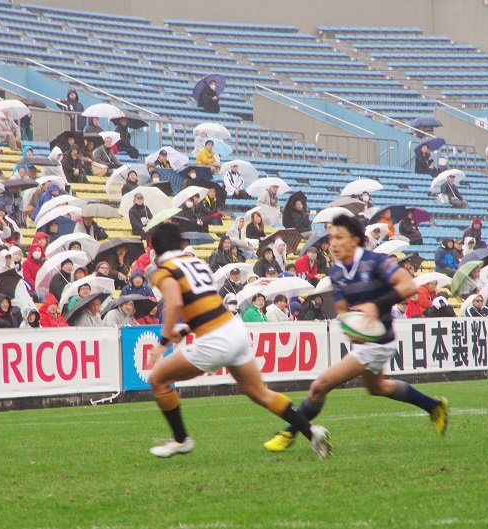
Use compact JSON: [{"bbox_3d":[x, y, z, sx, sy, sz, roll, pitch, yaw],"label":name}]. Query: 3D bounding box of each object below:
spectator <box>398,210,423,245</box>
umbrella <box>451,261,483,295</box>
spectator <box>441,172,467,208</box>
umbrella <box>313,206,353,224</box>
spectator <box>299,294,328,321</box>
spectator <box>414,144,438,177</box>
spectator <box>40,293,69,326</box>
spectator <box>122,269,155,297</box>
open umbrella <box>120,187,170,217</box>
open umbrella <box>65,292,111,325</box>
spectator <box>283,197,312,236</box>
[{"bbox_3d":[4.133,-0.704,107.875,0.750,1.250,0.520,-1,-1,42],"label":"spectator"},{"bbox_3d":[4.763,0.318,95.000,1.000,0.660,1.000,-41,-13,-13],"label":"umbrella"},{"bbox_3d":[5.960,-1.886,126.115,0.780,1.250,0.560,-2,-1,35],"label":"spectator"},{"bbox_3d":[1.940,-0.833,93.984,0.970,0.780,0.970,-10,-3,22],"label":"umbrella"},{"bbox_3d":[1.270,1.156,76.836,0.540,1.250,0.750,0,-1,-28],"label":"spectator"},{"bbox_3d":[5.598,-2.993,135.954,0.780,1.250,0.560,-2,-1,34],"label":"spectator"},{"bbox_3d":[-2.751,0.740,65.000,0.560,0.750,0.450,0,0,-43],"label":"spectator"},{"bbox_3d":[-1.649,0.706,72.328,0.550,1.270,0.750,-1,0,-22],"label":"spectator"},{"bbox_3d":[-1.920,-1.240,89.728,1.060,0.780,1.060,-21,-44,5],"label":"open umbrella"},{"bbox_3d":[-2.382,0.806,70.955,0.900,0.720,0.900,-37,-20,15],"label":"open umbrella"},{"bbox_3d":[1.268,-0.790,95.883,0.550,1.250,0.750,-1,-1,-42],"label":"spectator"}]

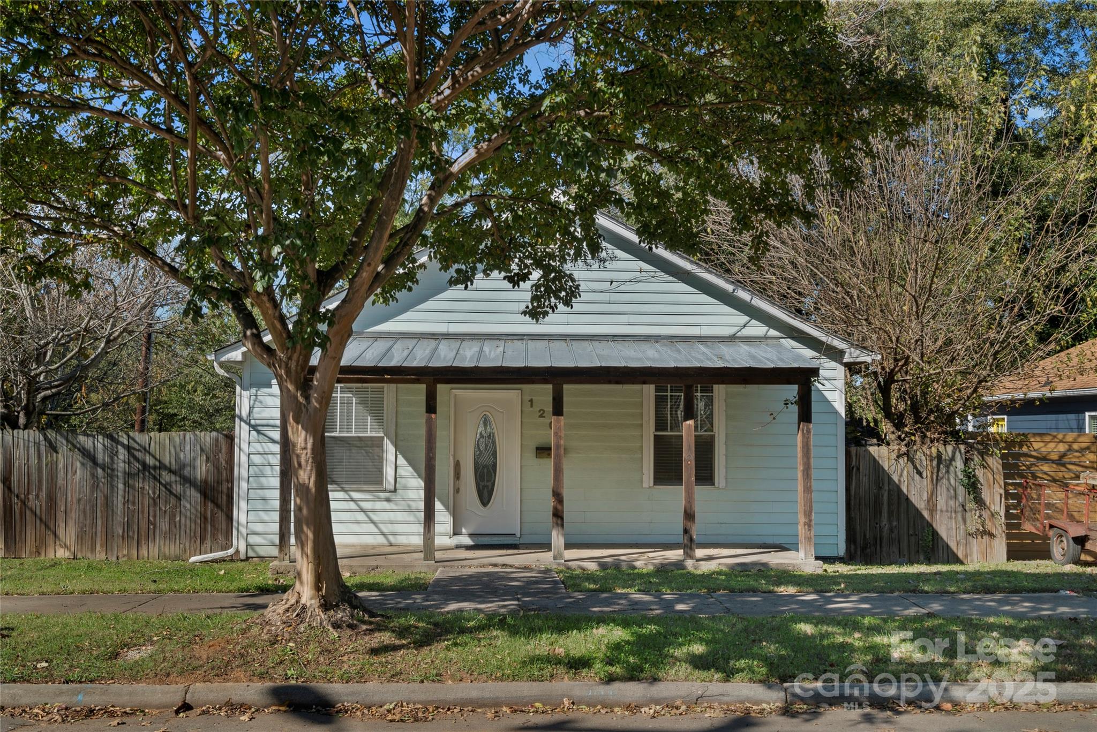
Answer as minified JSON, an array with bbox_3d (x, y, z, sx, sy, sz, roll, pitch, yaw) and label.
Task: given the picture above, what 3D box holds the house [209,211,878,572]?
[{"bbox_3d":[-0.208,0.320,19.228,9.550,5.400,11.500,1,-3,-3],"label":"house"}]

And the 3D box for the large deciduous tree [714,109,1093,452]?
[{"bbox_3d":[5.779,-0.610,17.287,6.740,7.066,5.600,1,-3,-3],"label":"large deciduous tree"}]

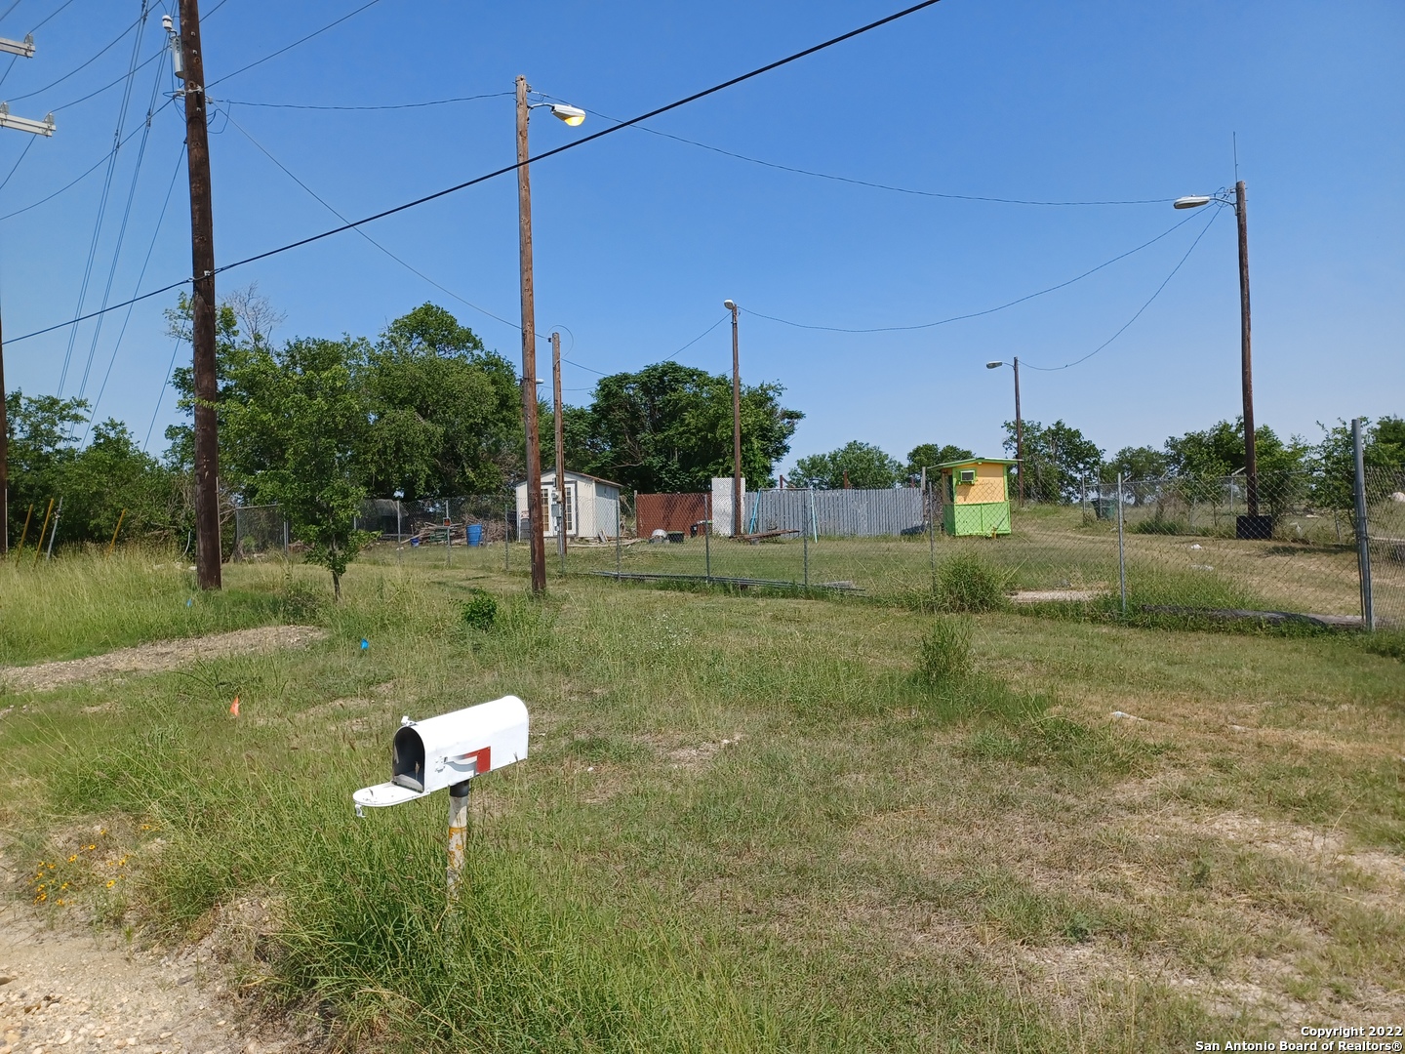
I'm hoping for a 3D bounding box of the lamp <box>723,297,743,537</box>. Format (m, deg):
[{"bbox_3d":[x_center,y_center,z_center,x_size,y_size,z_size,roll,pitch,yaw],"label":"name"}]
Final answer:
[{"bbox_3d":[1.159,-4.320,39.976,0.330,9.380,1.410,-2,-1,13],"label":"lamp"}]

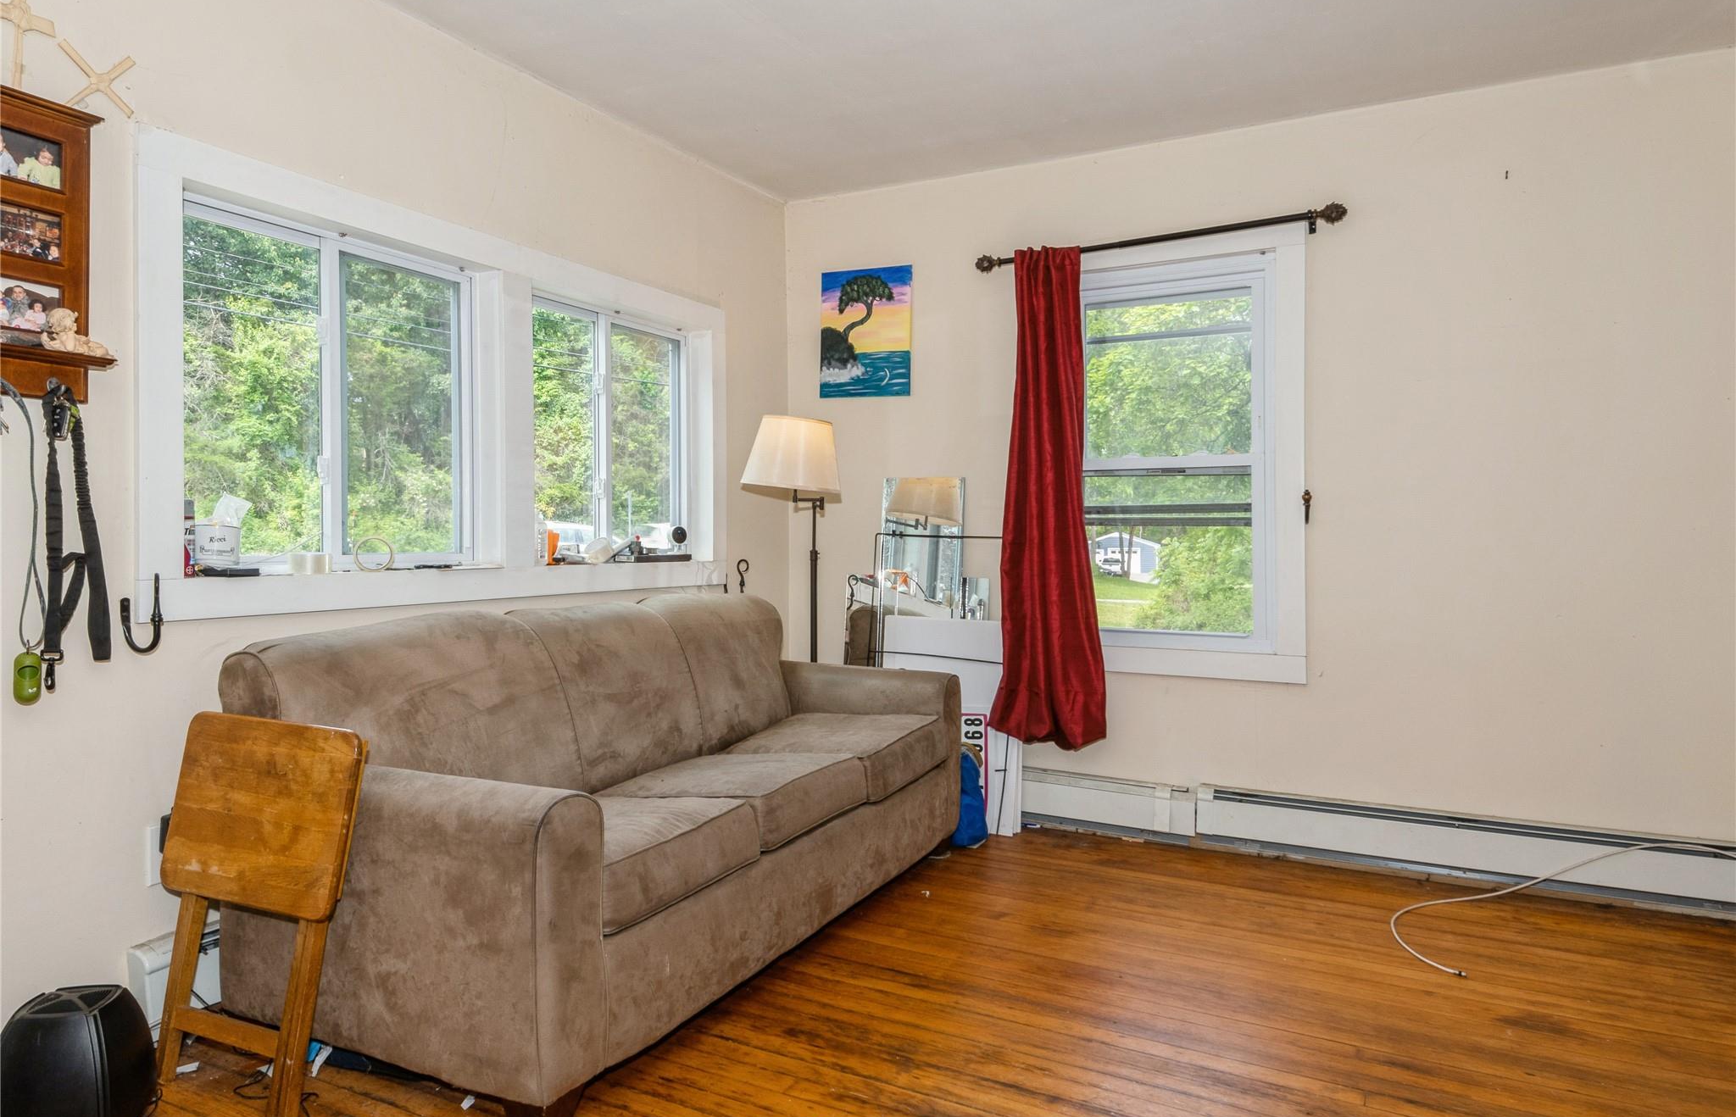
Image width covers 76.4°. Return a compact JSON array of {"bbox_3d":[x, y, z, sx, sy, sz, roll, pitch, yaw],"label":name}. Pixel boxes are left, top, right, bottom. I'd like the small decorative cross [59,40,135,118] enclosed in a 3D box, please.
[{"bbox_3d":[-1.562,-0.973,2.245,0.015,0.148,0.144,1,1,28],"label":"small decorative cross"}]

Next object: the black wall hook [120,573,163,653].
[{"bbox_3d":[-1.493,0.113,2.280,0.131,0.165,0.026,1,1,28],"label":"black wall hook"}]

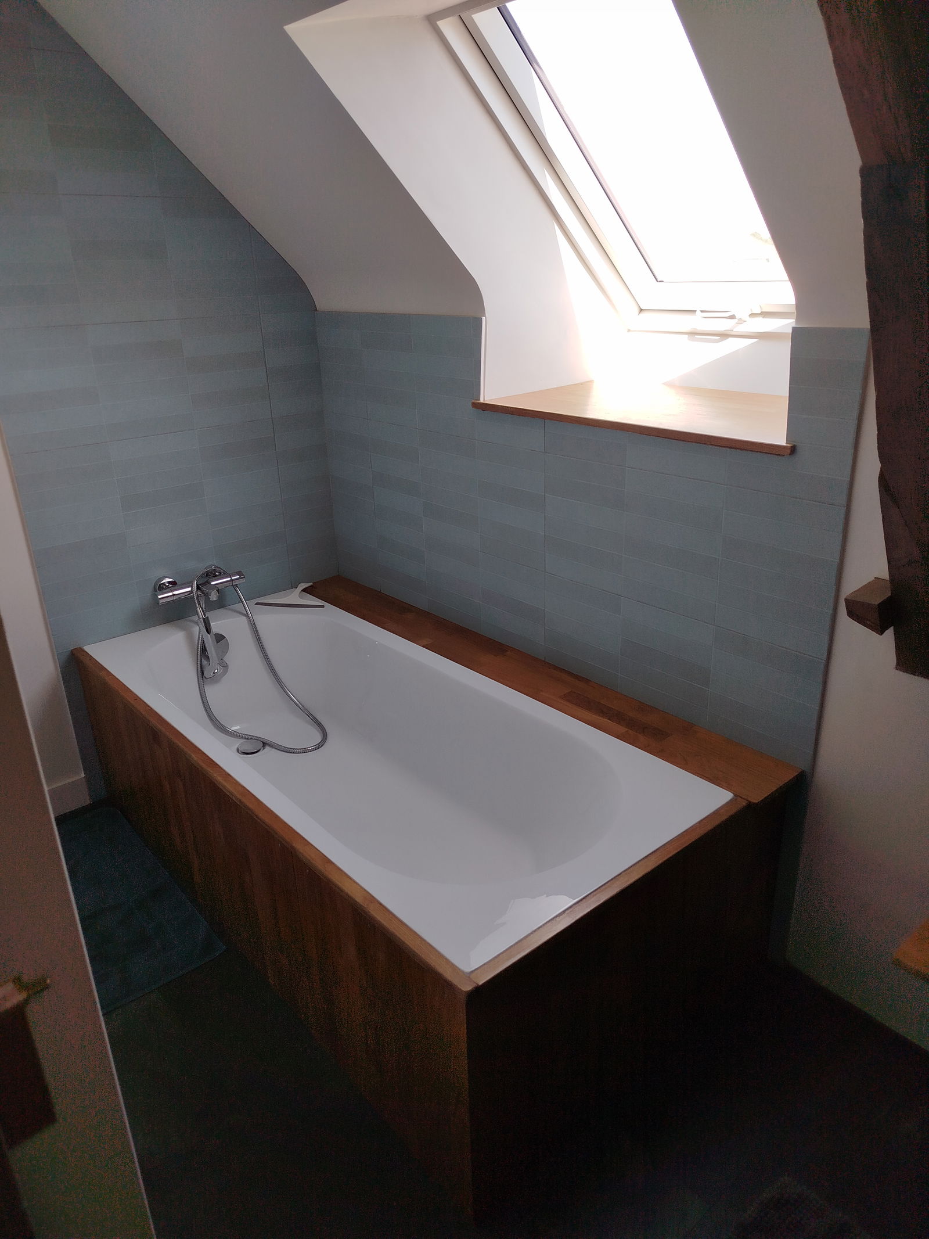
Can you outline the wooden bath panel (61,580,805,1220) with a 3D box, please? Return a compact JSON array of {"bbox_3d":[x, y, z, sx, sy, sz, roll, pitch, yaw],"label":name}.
[{"bbox_3d":[-0.205,0.425,2.193,0.879,0.509,1.730,-19,27,-37],"label":"wooden bath panel"}]

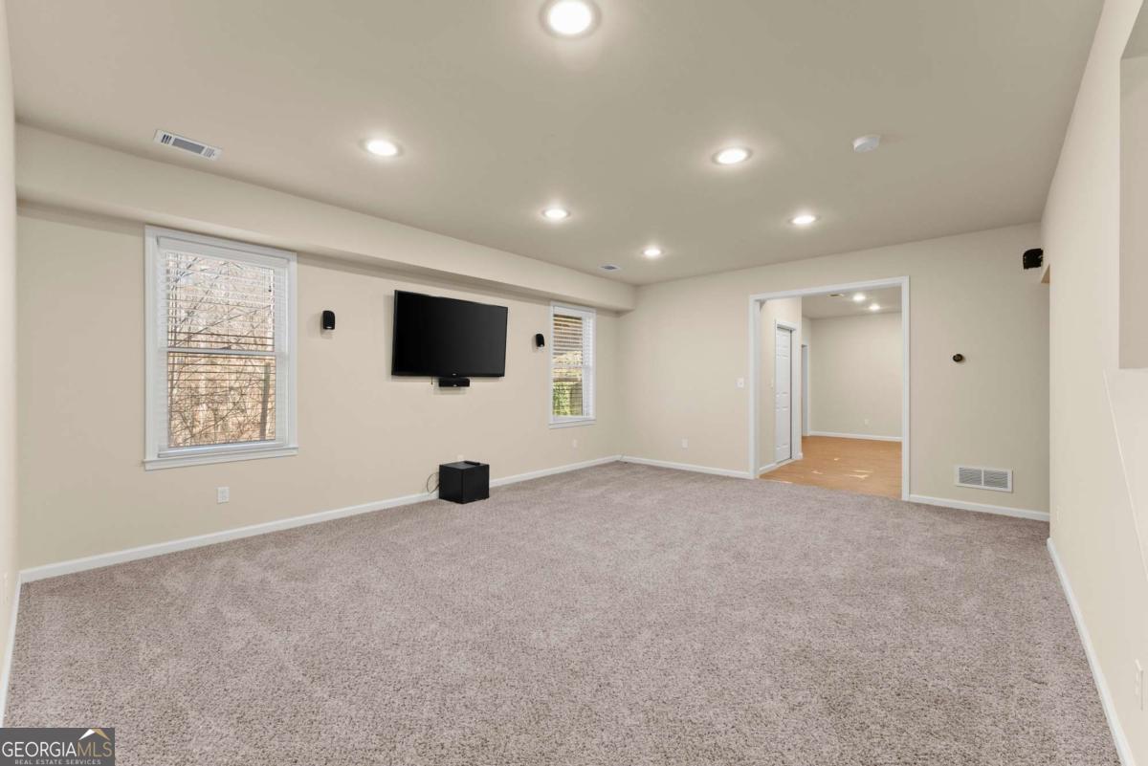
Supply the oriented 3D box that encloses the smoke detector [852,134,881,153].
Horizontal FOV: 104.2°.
[{"bbox_3d":[1.767,-1.441,2.697,0.137,0.042,0.137,0,0,40],"label":"smoke detector"}]

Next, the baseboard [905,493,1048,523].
[{"bbox_3d":[3.775,1.163,4.205,0.970,0.083,0.018,0,0,41],"label":"baseboard"}]

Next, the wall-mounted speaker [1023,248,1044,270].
[{"bbox_3d":[3.810,-1.035,3.710,0.120,0.160,0.095,0,0,42],"label":"wall-mounted speaker"}]

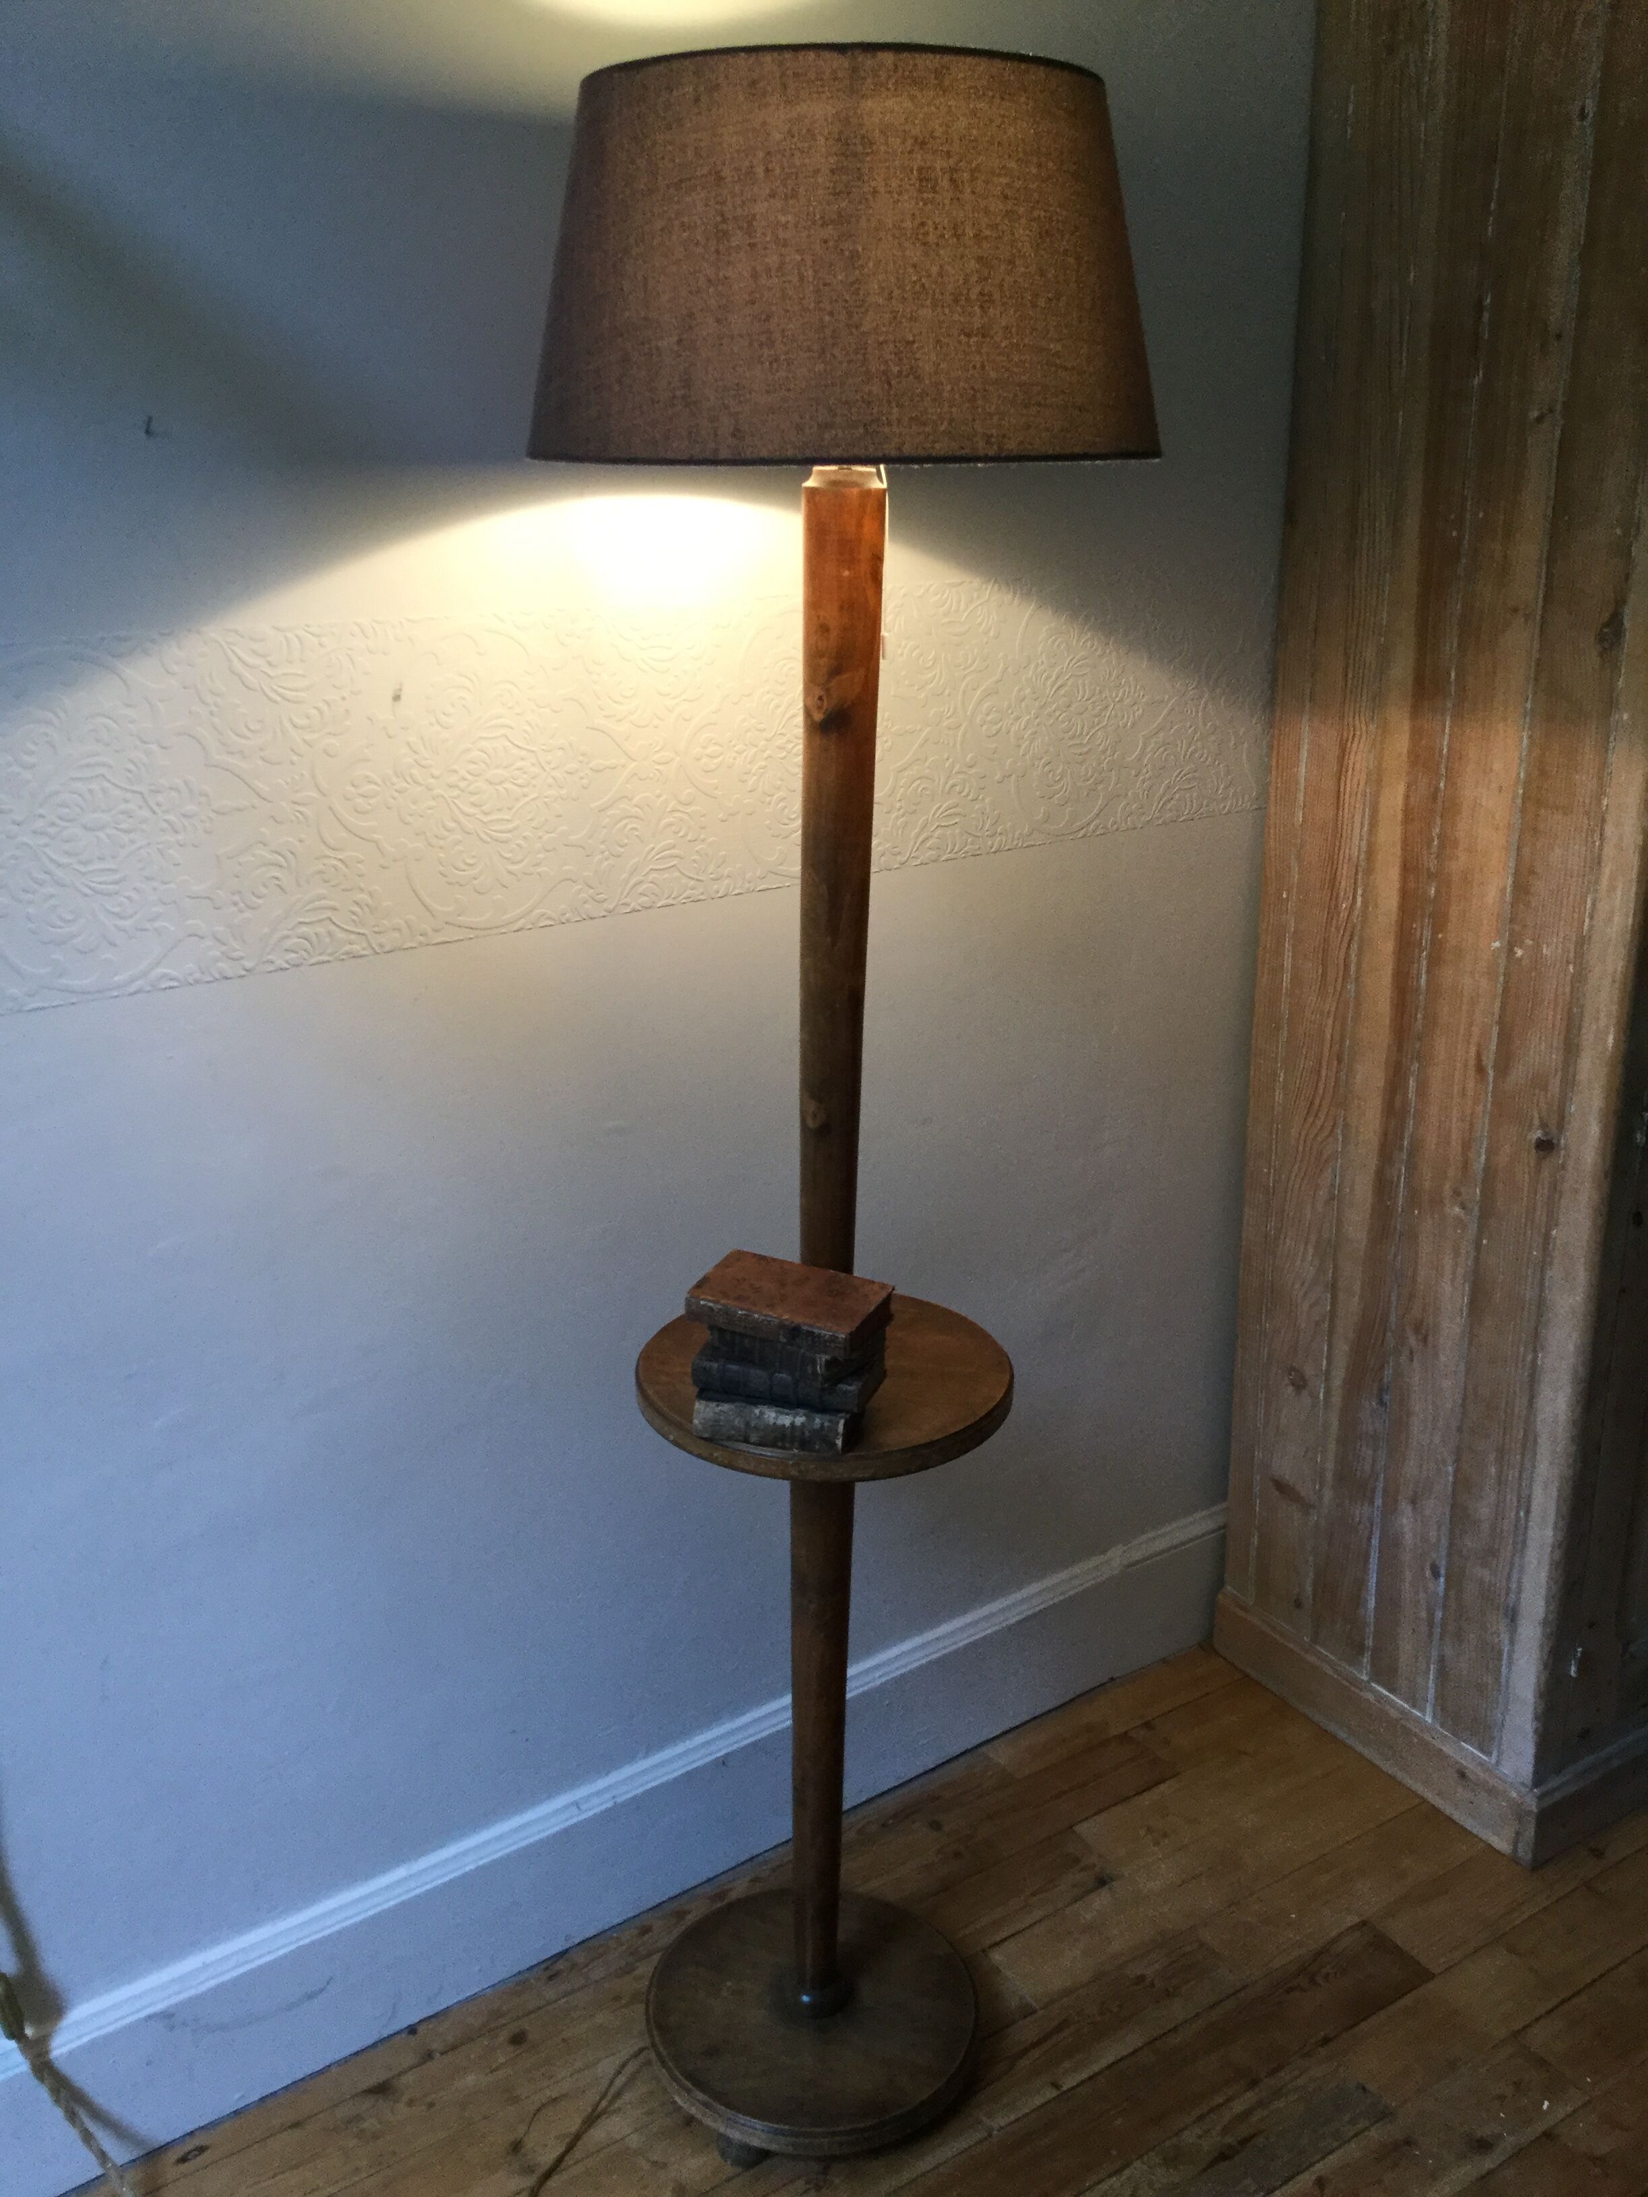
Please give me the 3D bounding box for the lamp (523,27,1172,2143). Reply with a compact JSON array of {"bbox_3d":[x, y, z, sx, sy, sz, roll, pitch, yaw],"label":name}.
[{"bbox_3d":[0.003,0.112,1.579,0.444,1.654,0.444,1,18,0],"label":"lamp"}]

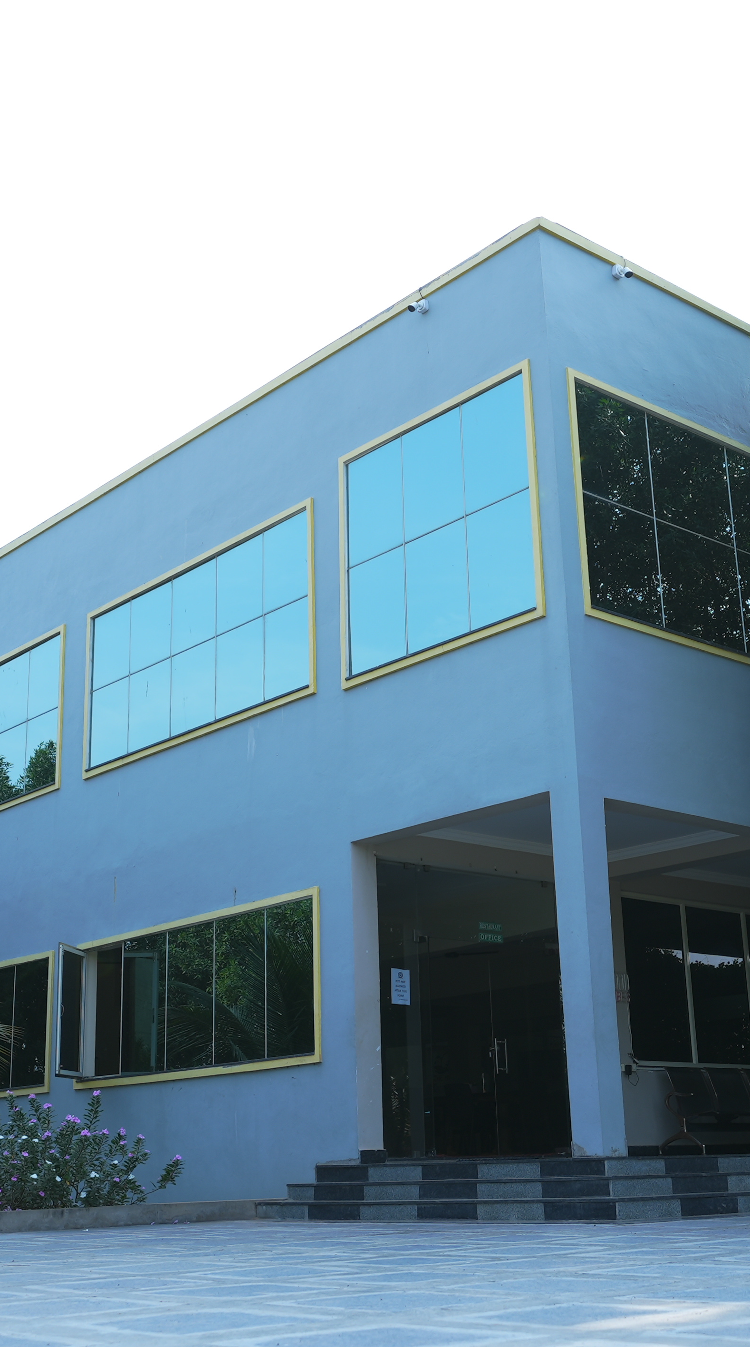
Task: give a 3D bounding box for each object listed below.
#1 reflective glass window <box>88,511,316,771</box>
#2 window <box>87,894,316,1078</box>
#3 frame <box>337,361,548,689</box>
[{"bbox_3d":[-1.873,-0.240,16.082,0.080,1.788,3.878,13,-23,-39],"label":"reflective glass window"},{"bbox_3d":[-1.782,3.095,15.044,0.080,1.349,3.891,13,-23,-39],"label":"window"},{"bbox_3d":[0.504,-1.219,13.460,0.130,2.243,2.443,13,-23,-39],"label":"frame"}]

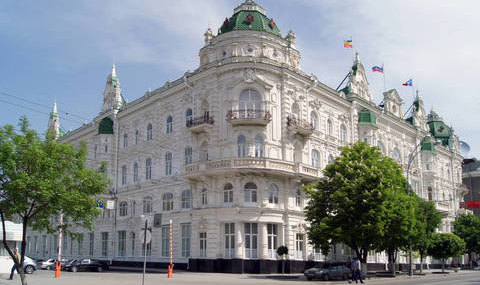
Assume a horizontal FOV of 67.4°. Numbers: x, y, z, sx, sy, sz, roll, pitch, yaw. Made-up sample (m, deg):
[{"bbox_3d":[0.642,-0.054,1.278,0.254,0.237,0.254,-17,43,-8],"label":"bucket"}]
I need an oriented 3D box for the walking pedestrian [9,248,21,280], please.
[{"bbox_3d":[-13.984,7.522,22.300,0.650,1.760,0.520,4,-18,-11],"label":"walking pedestrian"}]

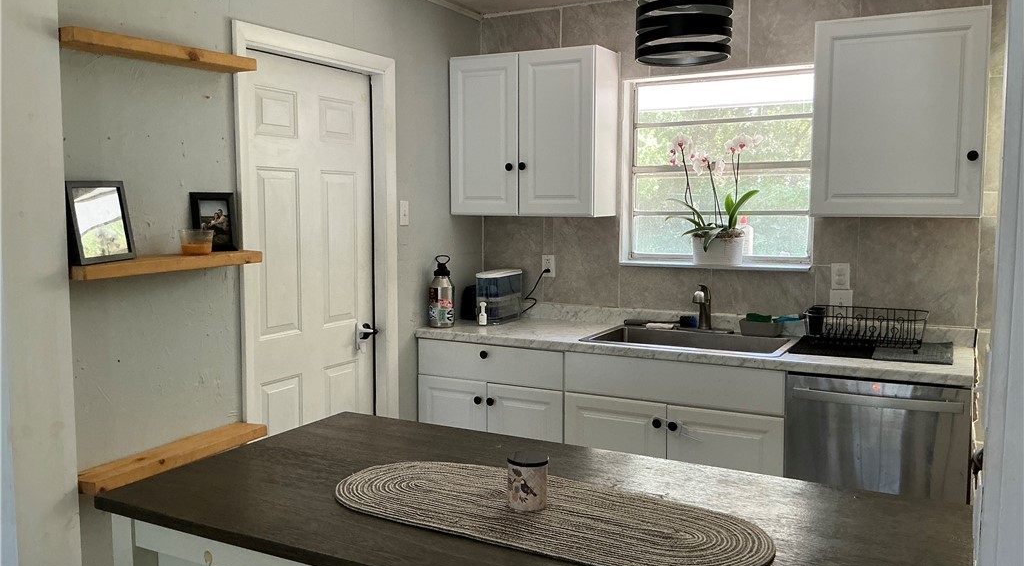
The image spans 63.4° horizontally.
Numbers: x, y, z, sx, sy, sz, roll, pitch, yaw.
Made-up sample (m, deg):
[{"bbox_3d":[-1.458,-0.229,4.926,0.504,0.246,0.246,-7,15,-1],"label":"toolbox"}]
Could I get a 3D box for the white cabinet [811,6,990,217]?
[{"bbox_3d":[1.539,-0.651,3.304,0.608,0.764,0.304,3,6,27],"label":"white cabinet"}]

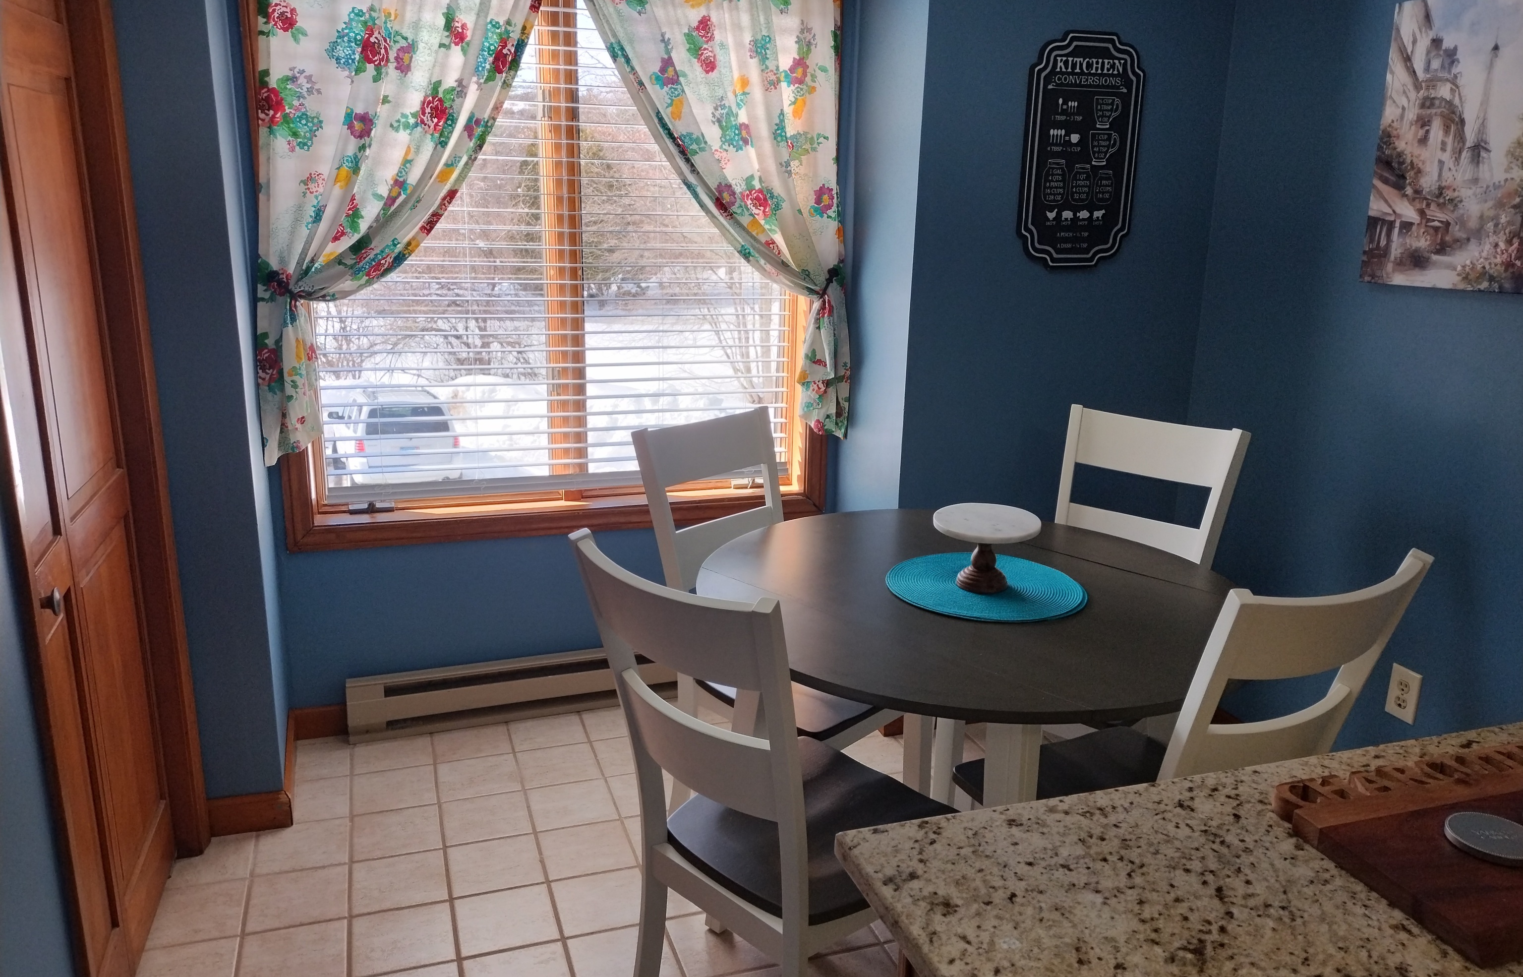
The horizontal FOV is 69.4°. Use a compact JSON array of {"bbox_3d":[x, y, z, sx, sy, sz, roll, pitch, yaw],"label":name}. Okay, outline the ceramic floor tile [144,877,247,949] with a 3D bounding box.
[{"bbox_3d":[-1.176,0.894,2.297,0.190,0.009,0.197,-4,15,-19],"label":"ceramic floor tile"}]

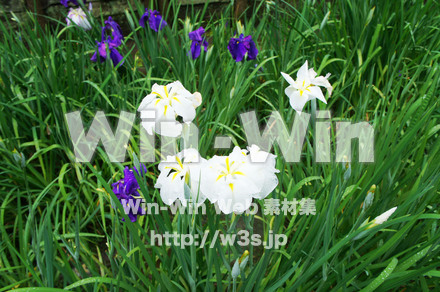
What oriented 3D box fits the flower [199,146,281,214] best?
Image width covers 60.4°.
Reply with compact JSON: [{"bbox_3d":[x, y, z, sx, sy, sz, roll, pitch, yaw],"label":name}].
[{"bbox_3d":[0.053,0.091,1.030,0.200,0.125,0.160,0,32,0],"label":"flower"}]

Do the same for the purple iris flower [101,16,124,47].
[{"bbox_3d":[-0.511,-0.542,1.800,0.110,0.125,0.105,-9,34,-13],"label":"purple iris flower"}]

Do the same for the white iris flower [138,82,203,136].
[{"bbox_3d":[-0.149,-0.113,1.140,0.180,0.115,0.150,3,32,4],"label":"white iris flower"}]

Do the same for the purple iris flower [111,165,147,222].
[{"bbox_3d":[-0.278,0.144,1.150,0.115,0.130,0.115,0,32,0],"label":"purple iris flower"}]

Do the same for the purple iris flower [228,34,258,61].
[{"bbox_3d":[0.106,-0.451,1.750,0.135,0.108,0.120,2,33,3],"label":"purple iris flower"}]

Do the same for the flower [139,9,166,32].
[{"bbox_3d":[-0.335,-0.630,1.900,0.130,0.105,0.120,-5,33,-8],"label":"flower"}]

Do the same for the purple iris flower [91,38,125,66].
[{"bbox_3d":[-0.511,-0.425,1.720,0.145,0.108,0.120,-9,34,-14],"label":"purple iris flower"}]

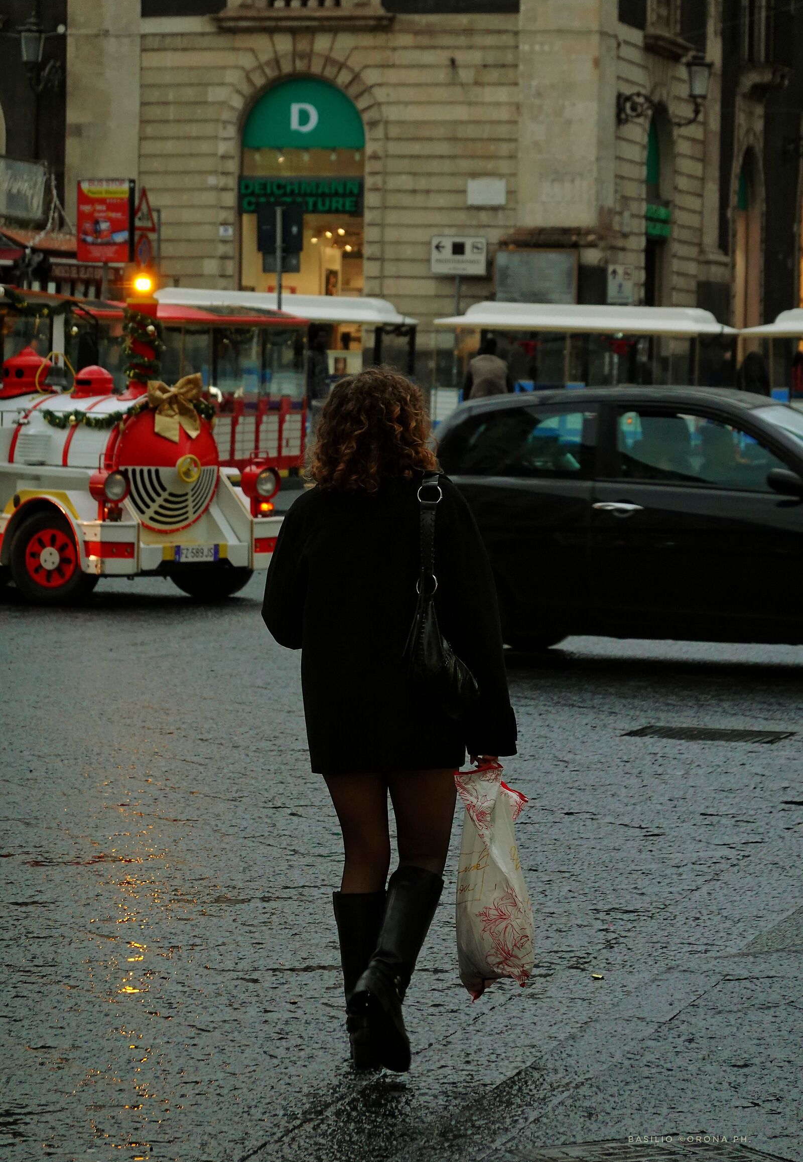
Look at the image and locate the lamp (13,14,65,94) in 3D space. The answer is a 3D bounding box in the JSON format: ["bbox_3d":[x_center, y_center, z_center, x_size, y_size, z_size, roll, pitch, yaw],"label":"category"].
[{"bbox_3d":[-6.743,-9.824,84.200,0.480,1.450,1.700,2,3,18],"label":"lamp"}]

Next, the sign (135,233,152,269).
[{"bbox_3d":[-4.474,-5.740,78.500,0.050,0.600,0.600,2,3,25],"label":"sign"}]

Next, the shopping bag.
[{"bbox_3d":[0.217,0.702,10.600,0.185,0.550,0.200,1,3,-3],"label":"shopping bag"}]

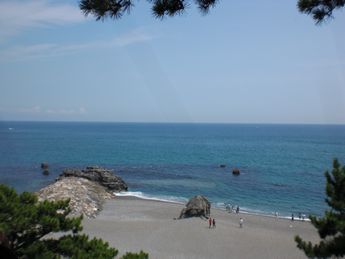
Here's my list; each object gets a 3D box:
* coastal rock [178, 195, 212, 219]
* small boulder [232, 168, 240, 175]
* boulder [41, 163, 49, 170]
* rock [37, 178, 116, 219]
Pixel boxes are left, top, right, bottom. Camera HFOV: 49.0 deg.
[{"bbox_3d":[4.432,15.283,75.300,6.000,4.100,5.000,0,1,0],"label":"coastal rock"},{"bbox_3d":[24.830,16.411,147.000,2.900,2.200,2.700,0,1,0],"label":"small boulder"},{"bbox_3d":[-53.250,15.512,158.000,3.000,2.600,2.800,0,1,0],"label":"boulder"},{"bbox_3d":[-22.761,14.632,88.000,16.500,6.800,20.000,0,1,-8],"label":"rock"}]

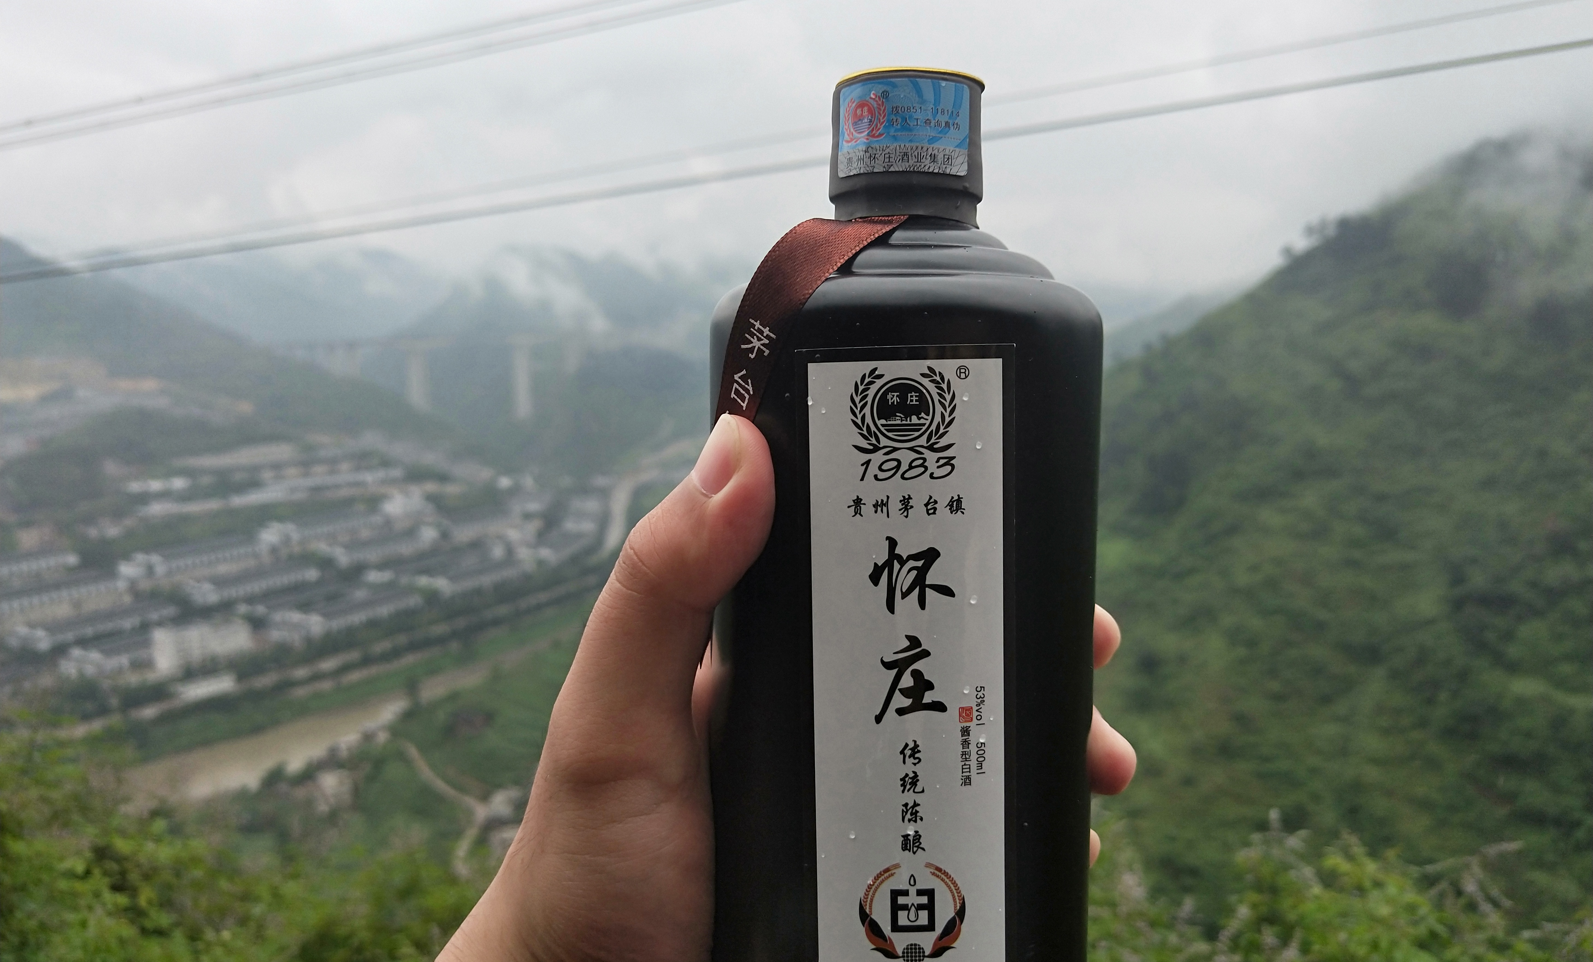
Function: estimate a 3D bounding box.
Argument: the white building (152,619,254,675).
[{"bbox_3d":[-285.160,77.570,555.060,15.194,18.618,40.821,4,9,28],"label":"white building"}]

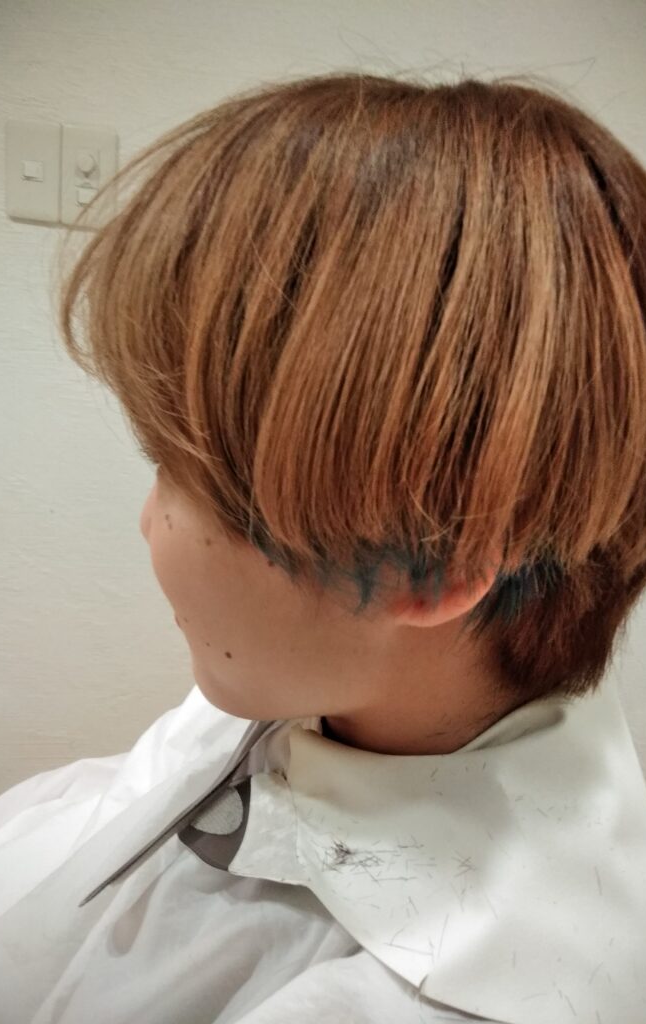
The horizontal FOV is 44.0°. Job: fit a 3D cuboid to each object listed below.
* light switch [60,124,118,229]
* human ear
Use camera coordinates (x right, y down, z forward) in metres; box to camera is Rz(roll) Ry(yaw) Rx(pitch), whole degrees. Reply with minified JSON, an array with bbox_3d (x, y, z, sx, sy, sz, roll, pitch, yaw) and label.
[{"bbox_3d":[-0.308,-0.439,1.050,0.070,0.120,0.018,4,16,-7],"label":"light switch"},{"bbox_3d":[0.043,0.011,0.265,0.038,0.060,0.025,18,17,15],"label":"human ear"}]

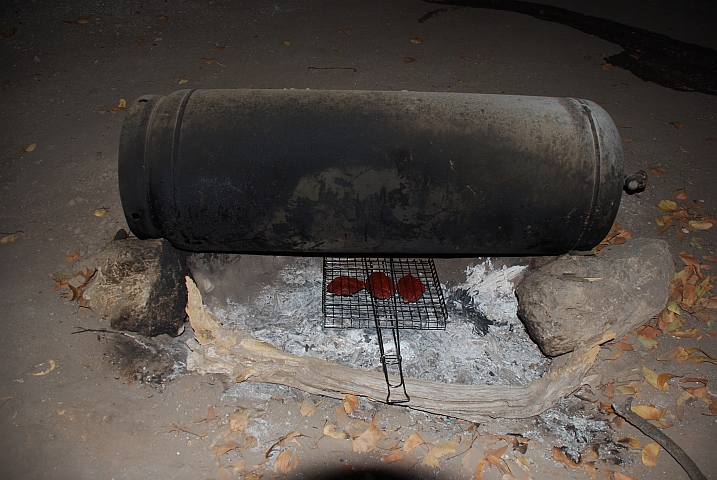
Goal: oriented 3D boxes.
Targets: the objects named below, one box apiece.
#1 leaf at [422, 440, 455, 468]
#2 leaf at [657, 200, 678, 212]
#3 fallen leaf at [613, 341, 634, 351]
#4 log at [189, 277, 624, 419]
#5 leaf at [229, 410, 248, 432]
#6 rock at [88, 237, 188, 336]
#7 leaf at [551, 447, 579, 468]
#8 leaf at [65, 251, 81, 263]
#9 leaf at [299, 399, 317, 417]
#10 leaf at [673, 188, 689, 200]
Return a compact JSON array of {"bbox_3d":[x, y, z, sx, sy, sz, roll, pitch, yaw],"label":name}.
[{"bbox_3d":[0.191,0.505,1.268,0.085,0.015,0.058,-21,50,-19],"label":"leaf"},{"bbox_3d":[1.056,-0.116,1.836,0.072,0.015,0.050,-6,47,-7],"label":"leaf"},{"bbox_3d":[0.713,0.287,1.453,0.051,0.012,0.025,0,47,-1],"label":"fallen leaf"},{"bbox_3d":[0.097,0.277,1.281,1.030,0.160,0.240,0,45,-1],"label":"log"},{"bbox_3d":[-0.295,0.447,1.326,0.048,0.012,0.050,0,46,0],"label":"leaf"},{"bbox_3d":[-0.577,0.086,1.413,0.245,0.225,0.250,1,45,0],"label":"rock"},{"bbox_3d":[0.477,0.505,1.240,0.070,0.018,0.028,27,52,22],"label":"leaf"},{"bbox_3d":[-0.906,0.052,1.706,0.058,0.013,0.030,-31,54,-27],"label":"leaf"},{"bbox_3d":[-0.120,0.394,1.266,0.046,0.010,0.040,19,48,17],"label":"leaf"},{"bbox_3d":[1.125,-0.161,1.878,0.059,0.018,0.047,0,47,-2],"label":"leaf"}]

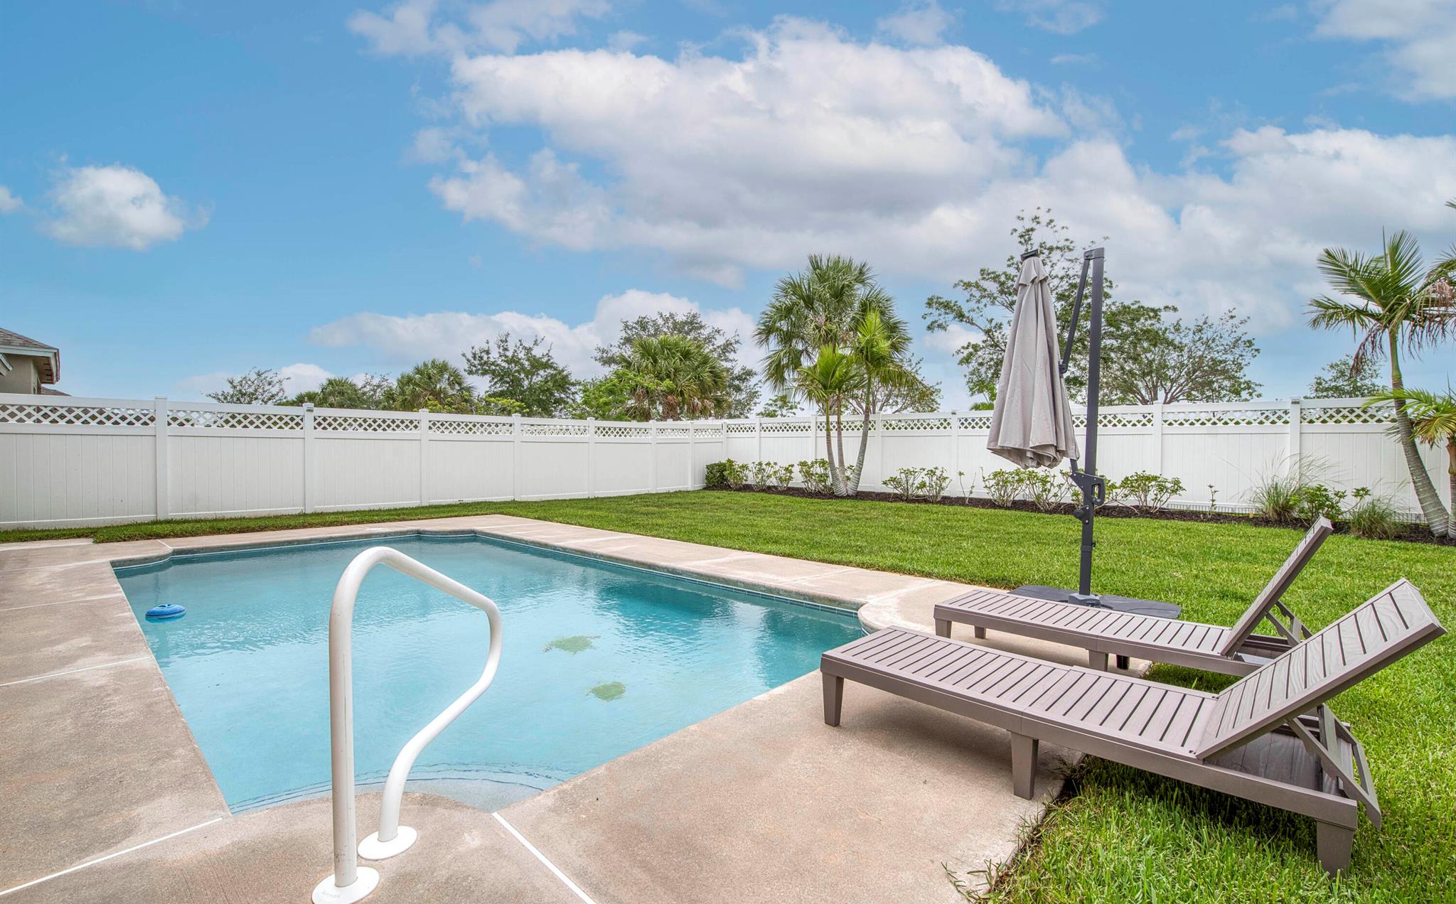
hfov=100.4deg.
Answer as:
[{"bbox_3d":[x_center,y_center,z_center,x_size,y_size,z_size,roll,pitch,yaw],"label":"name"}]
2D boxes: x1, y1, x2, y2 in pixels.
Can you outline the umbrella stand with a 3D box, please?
[{"bbox_3d":[2.384,-0.143,4.133,0.980,2.520,1.000,0,0,-45],"label":"umbrella stand"}]

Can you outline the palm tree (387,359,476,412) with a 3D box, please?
[{"bbox_3d":[-11.966,-1.296,24.501,3.300,4.800,3.300,0,0,0],"label":"palm tree"}]

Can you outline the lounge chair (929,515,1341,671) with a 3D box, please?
[{"bbox_3d":[1.872,0.685,2.930,1.554,0.860,0.571,0,0,43],"label":"lounge chair"}]

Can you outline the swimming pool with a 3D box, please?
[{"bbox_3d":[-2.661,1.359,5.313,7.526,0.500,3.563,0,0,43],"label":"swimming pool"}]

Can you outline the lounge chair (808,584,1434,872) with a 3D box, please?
[{"bbox_3d":[1.193,0.739,2.104,1.654,0.749,0.571,0,0,43],"label":"lounge chair"}]

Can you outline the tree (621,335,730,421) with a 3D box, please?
[{"bbox_3d":[-1.807,-1.480,21.001,3.700,5.200,3.700,0,0,0],"label":"tree"}]

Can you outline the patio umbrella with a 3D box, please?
[{"bbox_3d":[2.221,-0.663,4.440,0.620,1.580,0.620,0,0,-45],"label":"patio umbrella"}]

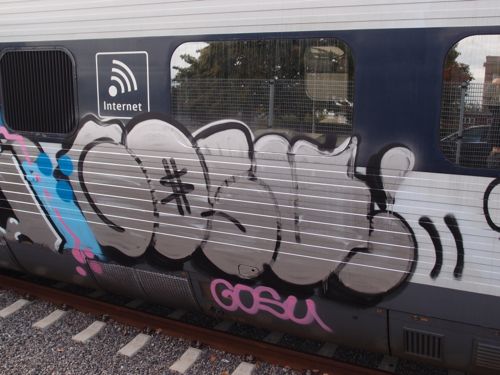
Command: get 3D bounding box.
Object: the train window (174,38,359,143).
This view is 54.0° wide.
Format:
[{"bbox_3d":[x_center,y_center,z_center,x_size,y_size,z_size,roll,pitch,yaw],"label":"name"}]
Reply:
[{"bbox_3d":[0.042,-0.627,3.363,1.371,0.737,0.050,6,14,24],"label":"train window"}]

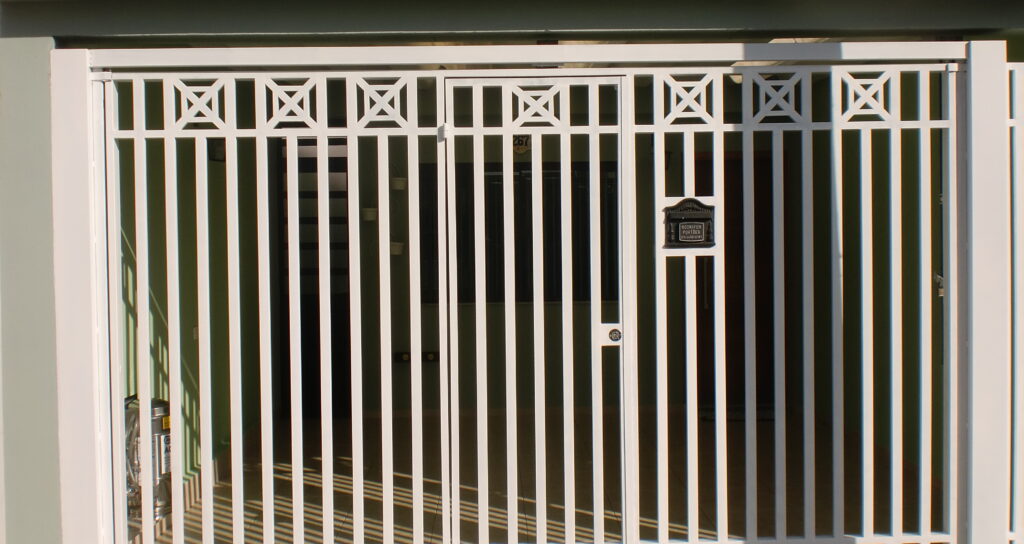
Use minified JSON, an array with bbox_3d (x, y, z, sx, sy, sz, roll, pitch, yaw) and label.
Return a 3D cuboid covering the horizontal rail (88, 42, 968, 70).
[{"bbox_3d":[0.089,-0.895,4.277,3.614,0.072,0.065,-1,1,-2],"label":"horizontal rail"}]

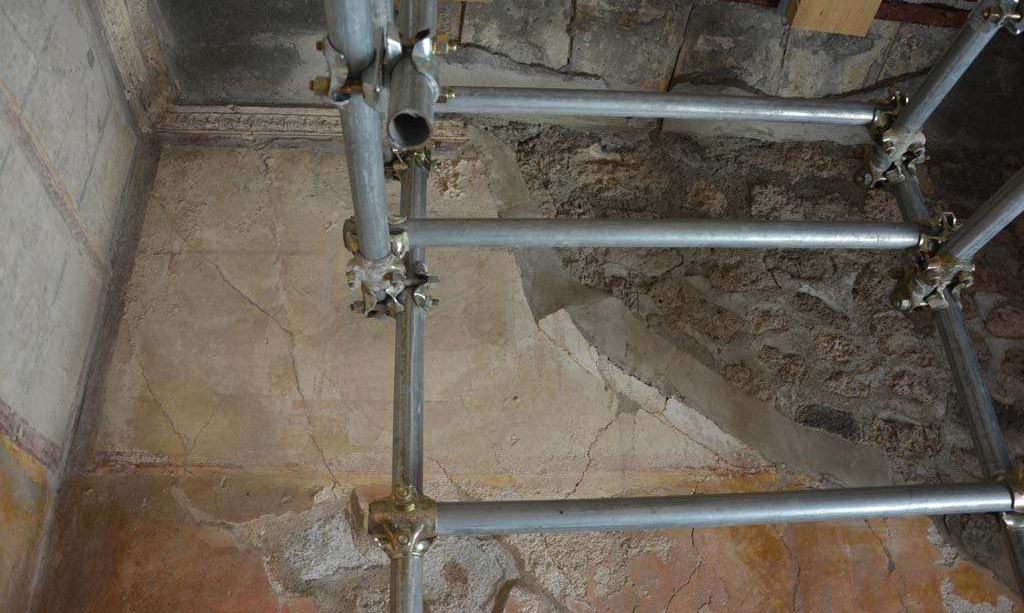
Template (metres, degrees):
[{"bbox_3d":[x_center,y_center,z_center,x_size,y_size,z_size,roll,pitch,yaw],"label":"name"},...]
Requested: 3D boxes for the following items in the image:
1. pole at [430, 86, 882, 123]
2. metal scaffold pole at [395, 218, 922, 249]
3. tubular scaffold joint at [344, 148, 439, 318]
[{"bbox_3d":[0.269,-0.390,1.485,0.962,0.049,0.049,0,-26,-6],"label":"pole"},{"bbox_3d":[0.280,-0.129,1.364,0.995,0.049,0.049,0,-26,-6],"label":"metal scaffold pole"},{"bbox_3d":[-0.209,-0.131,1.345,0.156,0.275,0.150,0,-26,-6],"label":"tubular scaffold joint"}]

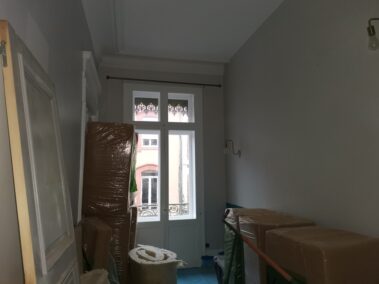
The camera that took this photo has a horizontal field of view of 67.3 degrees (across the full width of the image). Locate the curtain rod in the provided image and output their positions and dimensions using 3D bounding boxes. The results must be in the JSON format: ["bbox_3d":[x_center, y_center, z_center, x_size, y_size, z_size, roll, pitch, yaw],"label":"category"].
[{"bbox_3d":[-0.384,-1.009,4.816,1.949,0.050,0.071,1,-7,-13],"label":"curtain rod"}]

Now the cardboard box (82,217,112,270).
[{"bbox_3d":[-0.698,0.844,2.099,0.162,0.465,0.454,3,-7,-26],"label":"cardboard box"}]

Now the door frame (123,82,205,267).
[{"bbox_3d":[-0.422,0.543,4.743,1.353,3.030,0.131,1,-7,-13],"label":"door frame"}]

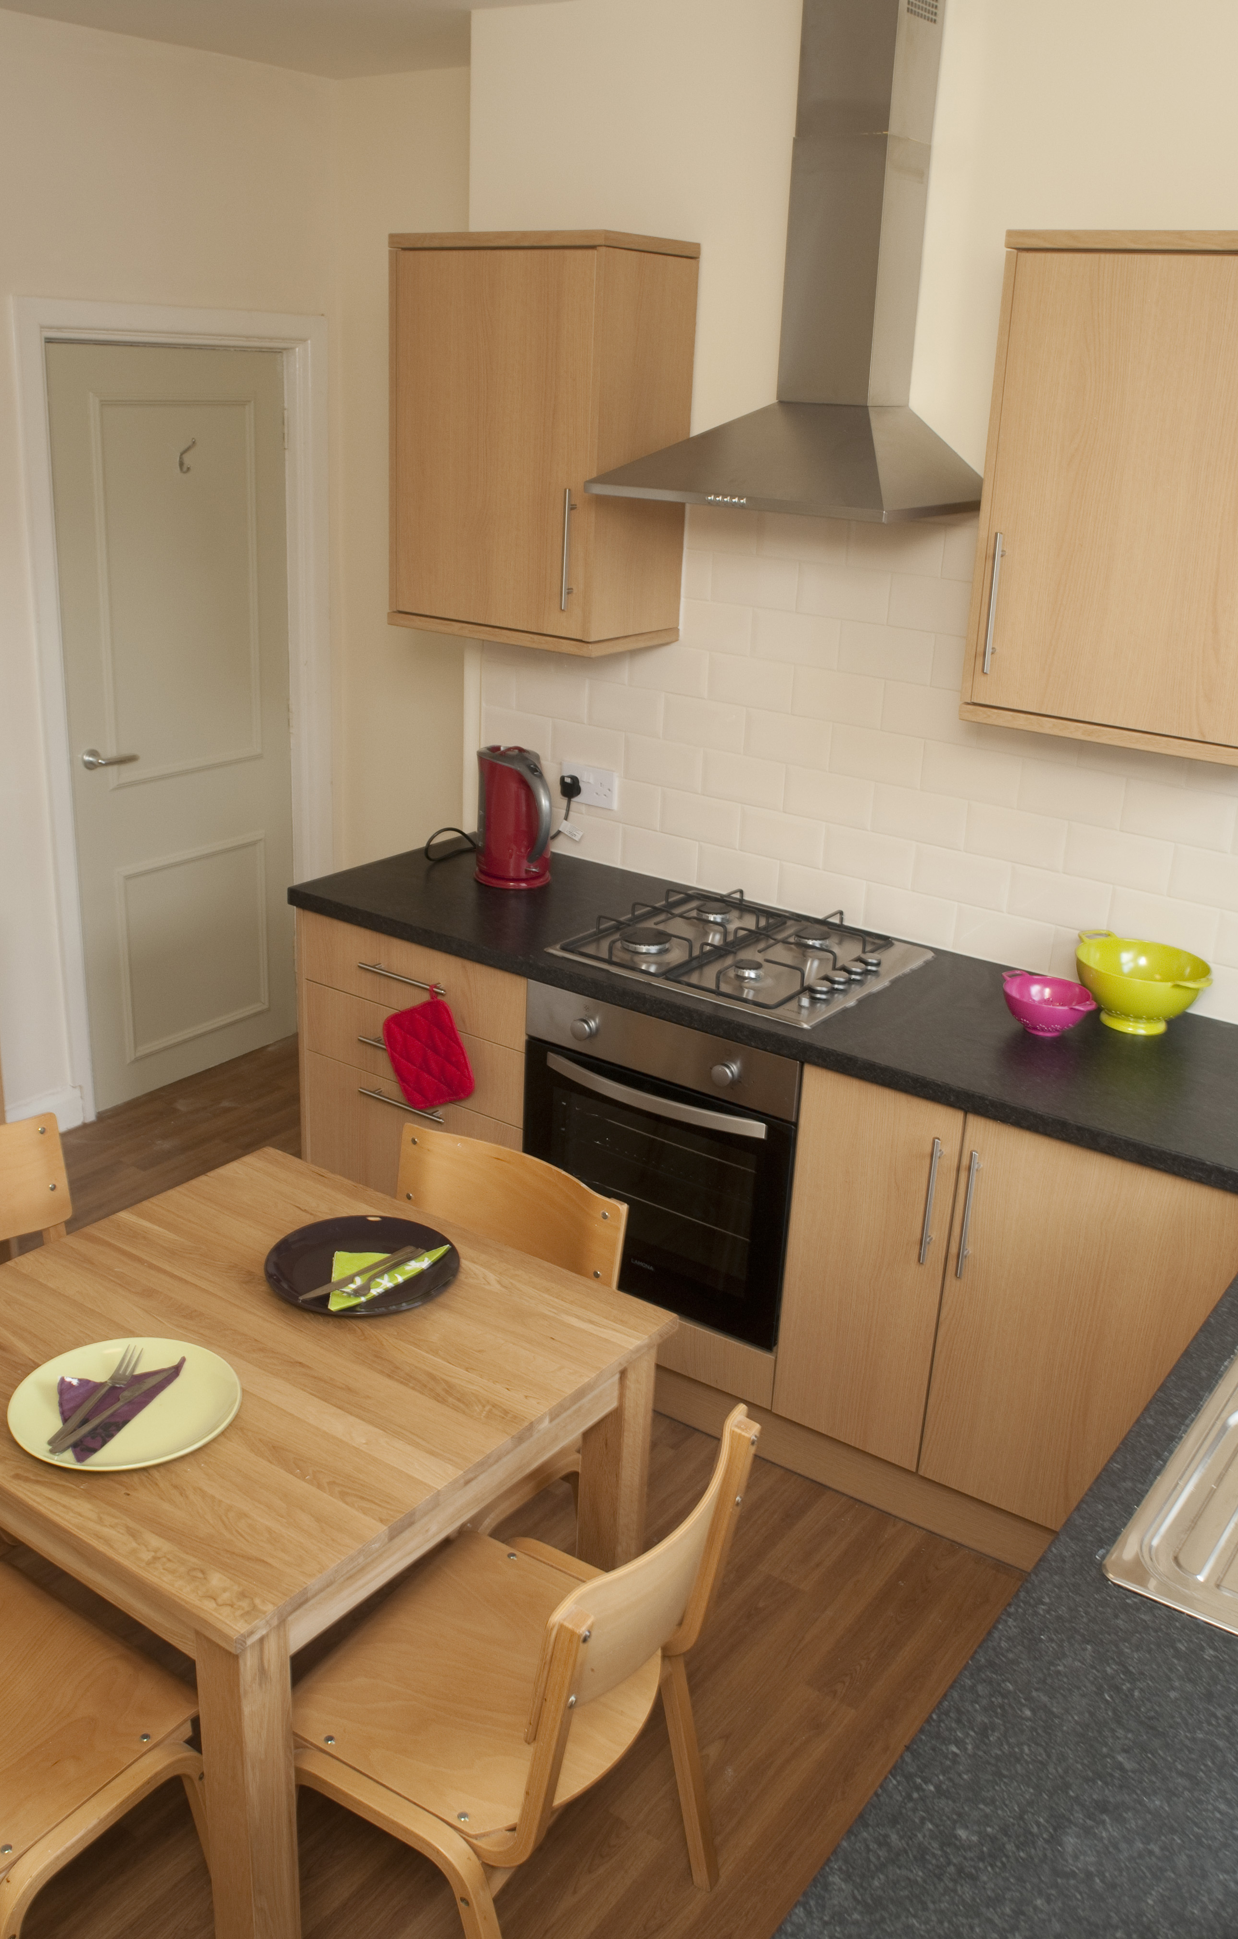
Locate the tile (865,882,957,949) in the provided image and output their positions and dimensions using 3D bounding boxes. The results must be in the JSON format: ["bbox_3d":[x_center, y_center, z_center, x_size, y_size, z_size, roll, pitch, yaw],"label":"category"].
[{"bbox_3d":[0.582,-0.112,3.277,0.200,0.100,0.008,16,25,32],"label":"tile"}]

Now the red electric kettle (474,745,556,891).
[{"bbox_3d":[-0.223,-0.319,3.469,0.195,0.262,0.160,15,25,30],"label":"red electric kettle"}]

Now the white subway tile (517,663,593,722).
[{"bbox_3d":[-0.146,-0.609,3.620,0.200,0.100,0.010,16,25,32],"label":"white subway tile"}]

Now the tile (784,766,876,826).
[{"bbox_3d":[0.424,-0.347,3.294,0.200,0.100,0.010,16,24,32],"label":"tile"}]

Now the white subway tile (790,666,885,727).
[{"bbox_3d":[0.433,-0.539,3.224,0.200,0.100,0.010,16,24,32],"label":"white subway tile"}]

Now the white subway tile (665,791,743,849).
[{"bbox_3d":[0.172,-0.320,3.490,0.200,0.100,0.010,16,24,32],"label":"white subway tile"}]

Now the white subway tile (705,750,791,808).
[{"bbox_3d":[0.264,-0.397,3.407,0.200,0.100,0.010,16,24,32],"label":"white subway tile"}]

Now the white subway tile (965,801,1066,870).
[{"bbox_3d":[0.751,-0.251,3.062,0.198,0.100,0.010,16,25,32],"label":"white subway tile"}]

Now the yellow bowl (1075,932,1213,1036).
[{"bbox_3d":[0.924,0.039,2.866,0.240,0.122,0.270,-5,22,-19],"label":"yellow bowl"}]

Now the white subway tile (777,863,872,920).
[{"bbox_3d":[0.420,-0.160,3.358,0.200,0.100,0.010,16,25,32],"label":"white subway tile"}]

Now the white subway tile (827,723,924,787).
[{"bbox_3d":[0.511,-0.420,3.206,0.200,0.100,0.010,16,24,32],"label":"white subway tile"}]

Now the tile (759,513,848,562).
[{"bbox_3d":[0.358,-0.846,3.134,0.198,0.099,0.009,16,25,32],"label":"tile"}]

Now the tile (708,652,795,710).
[{"bbox_3d":[0.267,-0.586,3.332,0.200,0.100,0.010,16,24,32],"label":"tile"}]

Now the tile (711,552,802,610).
[{"bbox_3d":[0.277,-0.784,3.269,0.200,0.100,0.008,16,25,32],"label":"tile"}]

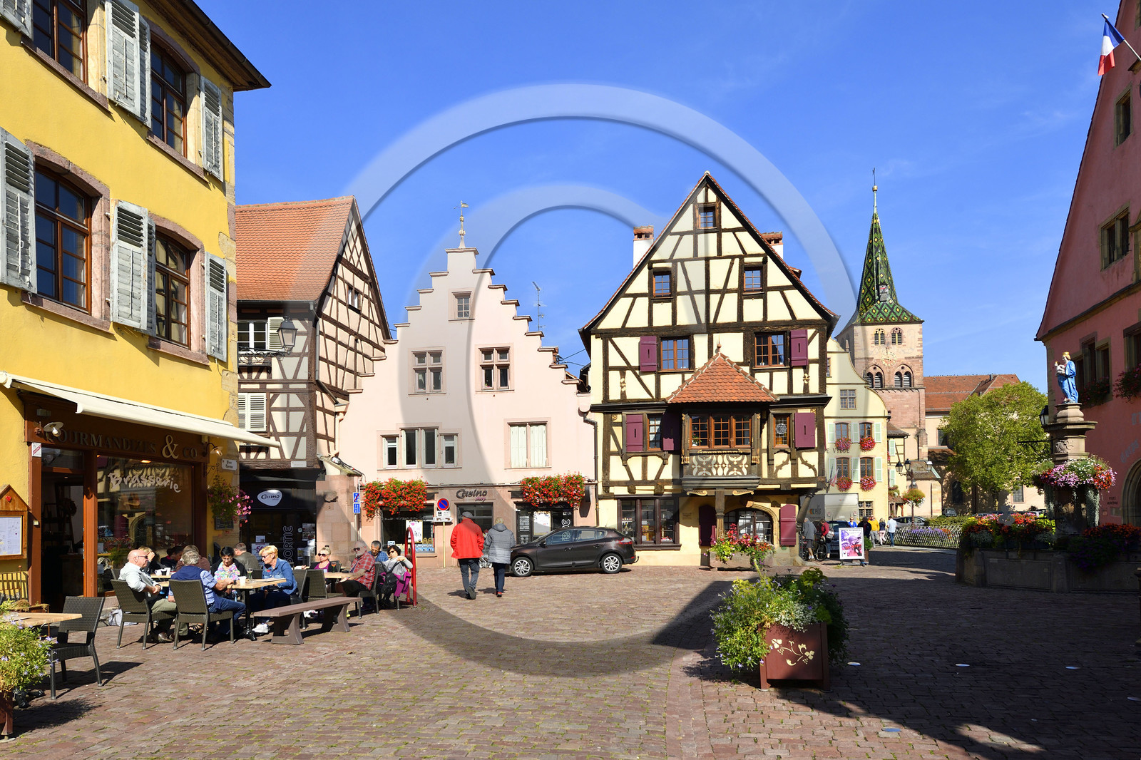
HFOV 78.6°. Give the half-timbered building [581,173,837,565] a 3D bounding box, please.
[{"bbox_3d":[5.500,0.250,29.600,8.700,13.700,11.000,-1,-7,9],"label":"half-timbered building"}]

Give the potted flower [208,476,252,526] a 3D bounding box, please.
[{"bbox_3d":[-6.550,2.330,13.400,0.700,0.920,0.750,-1,-7,8],"label":"potted flower"}]

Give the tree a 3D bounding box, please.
[{"bbox_3d":[36.488,6.058,60.000,8.600,11.600,8.600,0,-7,0],"label":"tree"}]

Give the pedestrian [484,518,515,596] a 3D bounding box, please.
[{"bbox_3d":[-1.470,3.700,14.500,0.600,1.650,0.400,0,-7,3],"label":"pedestrian"}]

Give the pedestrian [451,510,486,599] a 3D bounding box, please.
[{"bbox_3d":[-2.070,3.540,14.100,0.660,1.750,0.500,0,-7,-3],"label":"pedestrian"}]

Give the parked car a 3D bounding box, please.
[{"bbox_3d":[-0.120,5.270,21.700,4.290,1.460,1.810,0,-7,-3],"label":"parked car"}]

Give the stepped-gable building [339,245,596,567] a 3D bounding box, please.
[{"bbox_3d":[-3.084,1.526,28.443,8.900,10.900,9.000,-1,-7,6],"label":"stepped-gable building"}]

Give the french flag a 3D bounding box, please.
[{"bbox_3d":[15.650,-9.600,20.100,0.680,1.550,0.350,-1,-7,9],"label":"french flag"}]

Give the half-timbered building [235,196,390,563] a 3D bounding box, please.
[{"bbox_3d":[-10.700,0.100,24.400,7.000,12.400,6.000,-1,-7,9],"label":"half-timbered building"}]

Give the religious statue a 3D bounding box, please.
[{"bbox_3d":[12.680,-0.080,17.800,0.500,1.330,0.440,-1,-7,6],"label":"religious statue"}]

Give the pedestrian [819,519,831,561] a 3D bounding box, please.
[{"bbox_3d":[10.260,6.406,28.000,0.480,1.640,0.520,3,-8,-24],"label":"pedestrian"}]

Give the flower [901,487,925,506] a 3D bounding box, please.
[{"bbox_3d":[20.162,6.891,41.000,1.240,1.050,1.240,0,-7,0],"label":"flower"}]

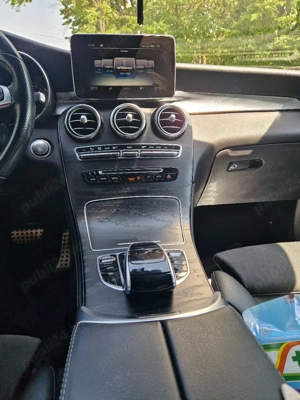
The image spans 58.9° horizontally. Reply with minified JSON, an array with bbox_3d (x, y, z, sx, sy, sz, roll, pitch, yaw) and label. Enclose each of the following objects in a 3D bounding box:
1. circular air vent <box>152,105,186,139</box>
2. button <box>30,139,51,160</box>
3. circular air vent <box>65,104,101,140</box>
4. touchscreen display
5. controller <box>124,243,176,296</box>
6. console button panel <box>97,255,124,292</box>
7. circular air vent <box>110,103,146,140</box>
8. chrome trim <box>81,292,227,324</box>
[{"bbox_3d":[0.042,-0.165,0.561,0.071,0.071,0.028,-3,3,-8],"label":"circular air vent"},{"bbox_3d":[-0.219,-0.103,0.533,0.040,0.040,0.016,-3,5,-8],"label":"button"},{"bbox_3d":[-0.137,-0.158,0.541,0.072,0.072,0.022,-3,3,-8],"label":"circular air vent"},{"bbox_3d":[-0.054,-0.280,0.565,0.213,0.124,0.024,-3,9,-8],"label":"touchscreen display"},{"bbox_3d":[-0.001,0.109,0.427,0.073,0.042,0.098,-3,35,-8],"label":"controller"},{"bbox_3d":[-0.065,0.121,0.440,0.043,0.014,0.068,-3,37,-8],"label":"console button panel"},{"bbox_3d":[-0.045,-0.162,0.552,0.073,0.073,0.028,-3,3,-8],"label":"circular air vent"},{"bbox_3d":[0.003,0.157,0.395,0.215,0.025,0.038,-3,28,-8],"label":"chrome trim"}]

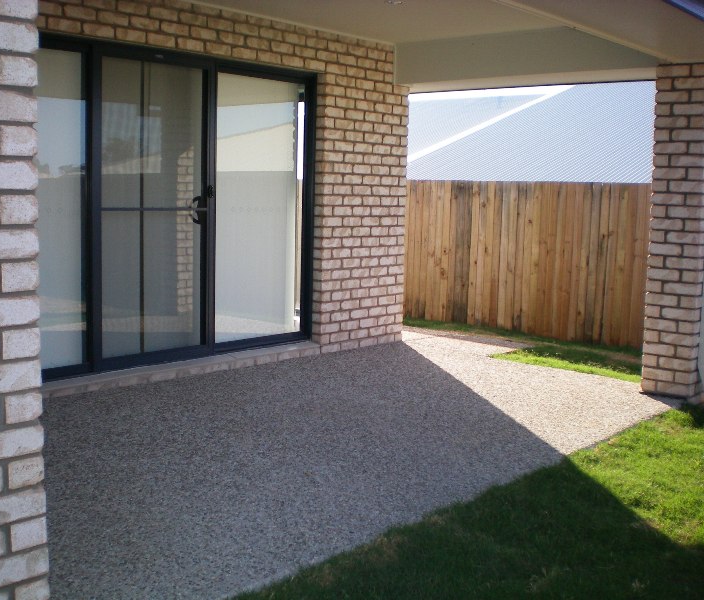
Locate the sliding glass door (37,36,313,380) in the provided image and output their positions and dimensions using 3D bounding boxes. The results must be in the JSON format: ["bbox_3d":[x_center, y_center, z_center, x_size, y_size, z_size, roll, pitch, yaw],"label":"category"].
[{"bbox_3d":[-1.301,-0.631,6.055,0.120,2.129,2.845,7,9,42],"label":"sliding glass door"}]

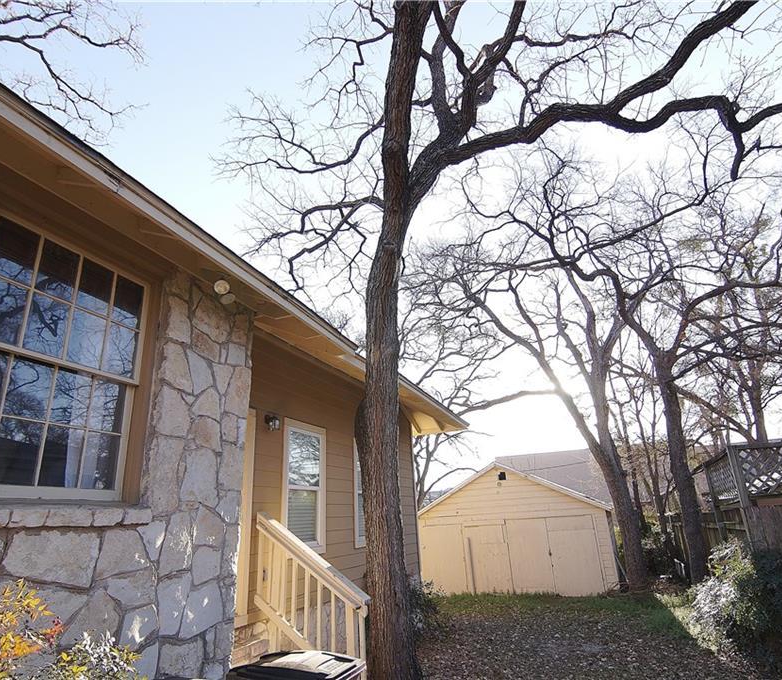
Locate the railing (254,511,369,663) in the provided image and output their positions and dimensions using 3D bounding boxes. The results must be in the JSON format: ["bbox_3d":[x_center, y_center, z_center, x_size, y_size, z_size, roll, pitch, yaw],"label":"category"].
[{"bbox_3d":[-0.804,2.570,4.435,1.360,1.680,0.140,-10,-21,18],"label":"railing"}]

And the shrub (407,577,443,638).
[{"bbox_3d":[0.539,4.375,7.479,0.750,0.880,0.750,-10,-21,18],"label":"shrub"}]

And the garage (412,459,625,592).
[{"bbox_3d":[4.201,6.266,15.715,6.000,3.550,6.100,-10,-21,18],"label":"garage"}]

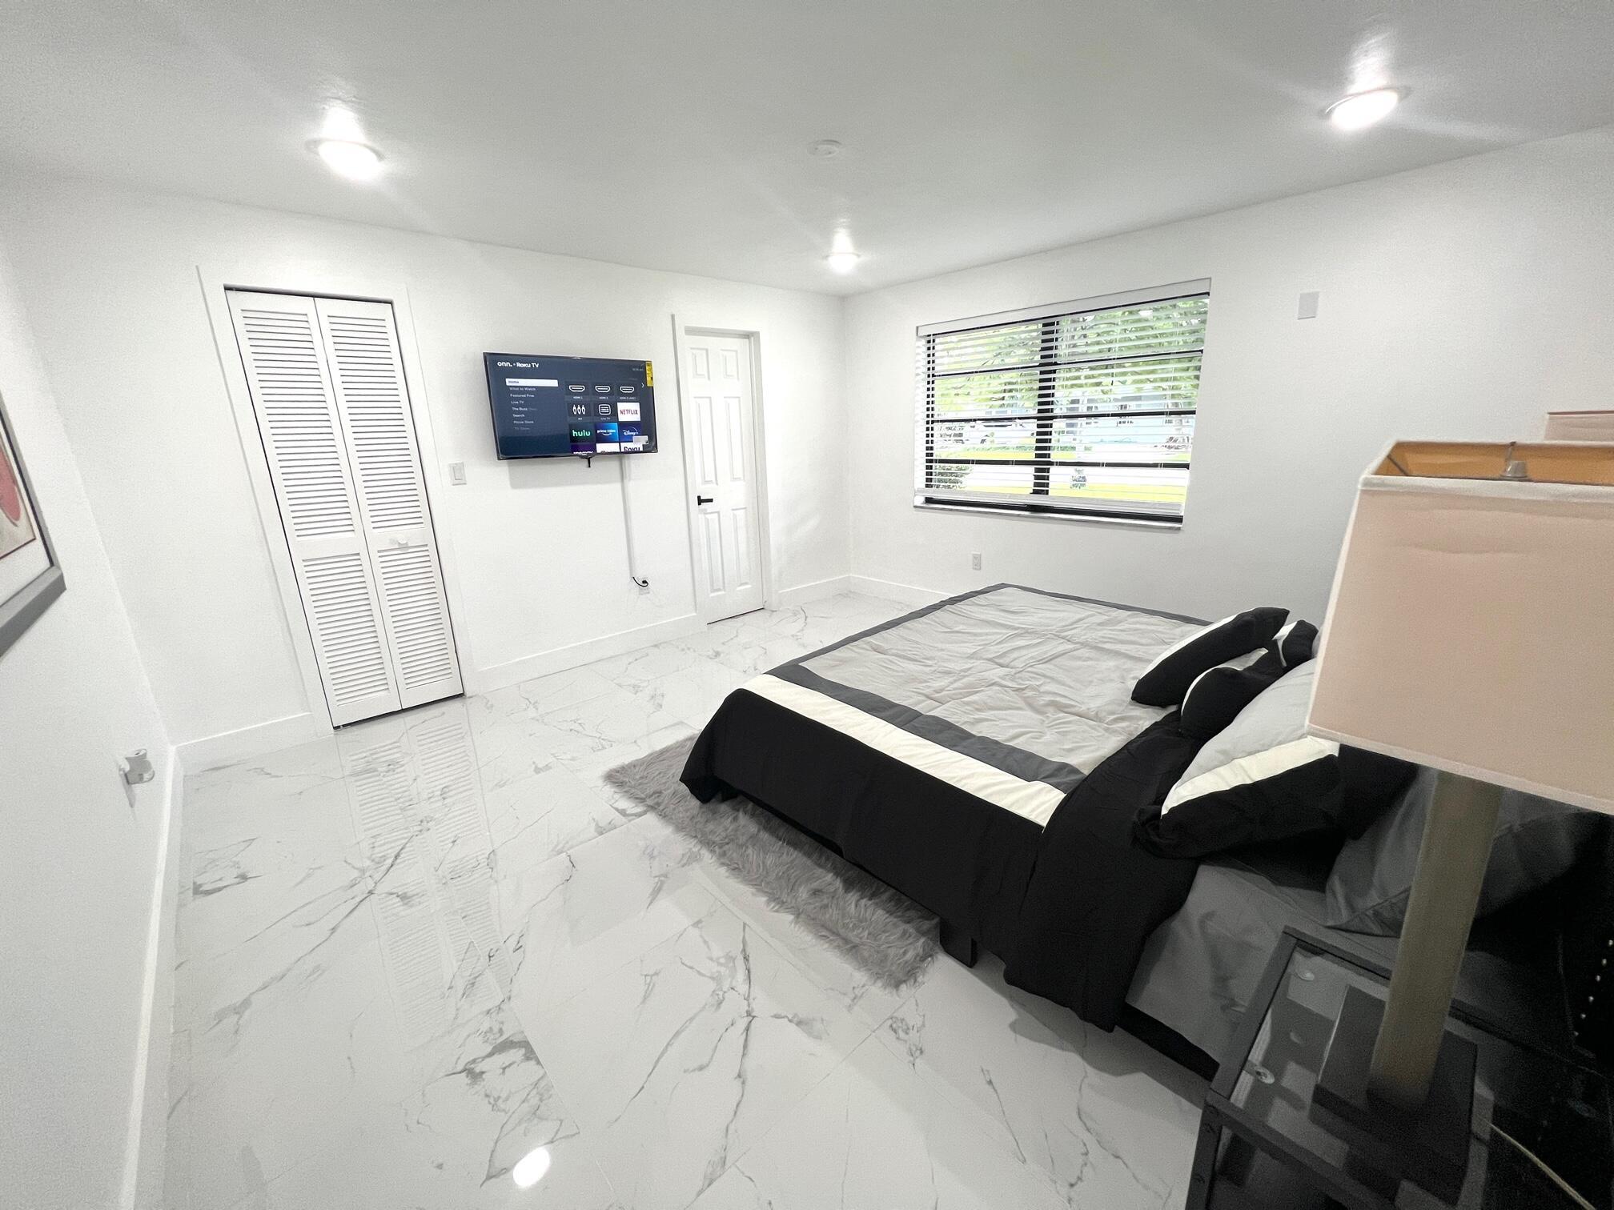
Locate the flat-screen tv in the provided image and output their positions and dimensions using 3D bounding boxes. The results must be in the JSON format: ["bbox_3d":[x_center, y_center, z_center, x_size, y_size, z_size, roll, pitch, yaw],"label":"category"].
[{"bbox_3d":[-1.330,-1.145,3.521,0.962,0.550,0.070,-15,21,-41],"label":"flat-screen tv"}]

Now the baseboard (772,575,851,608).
[{"bbox_3d":[0.070,-0.100,5.261,0.948,0.144,0.016,-15,21,-41],"label":"baseboard"}]

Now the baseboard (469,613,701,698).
[{"bbox_3d":[-1.349,0.296,3.975,1.548,0.144,0.016,-15,21,-41],"label":"baseboard"}]

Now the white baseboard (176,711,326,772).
[{"bbox_3d":[-2.597,0.640,2.844,0.493,0.144,0.016,-15,21,-41],"label":"white baseboard"}]

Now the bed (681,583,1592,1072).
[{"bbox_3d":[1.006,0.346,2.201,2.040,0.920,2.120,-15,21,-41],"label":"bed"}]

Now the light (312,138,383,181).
[{"bbox_3d":[-1.650,-1.600,2.176,0.195,0.040,0.195,-15,21,-41],"label":"light"}]

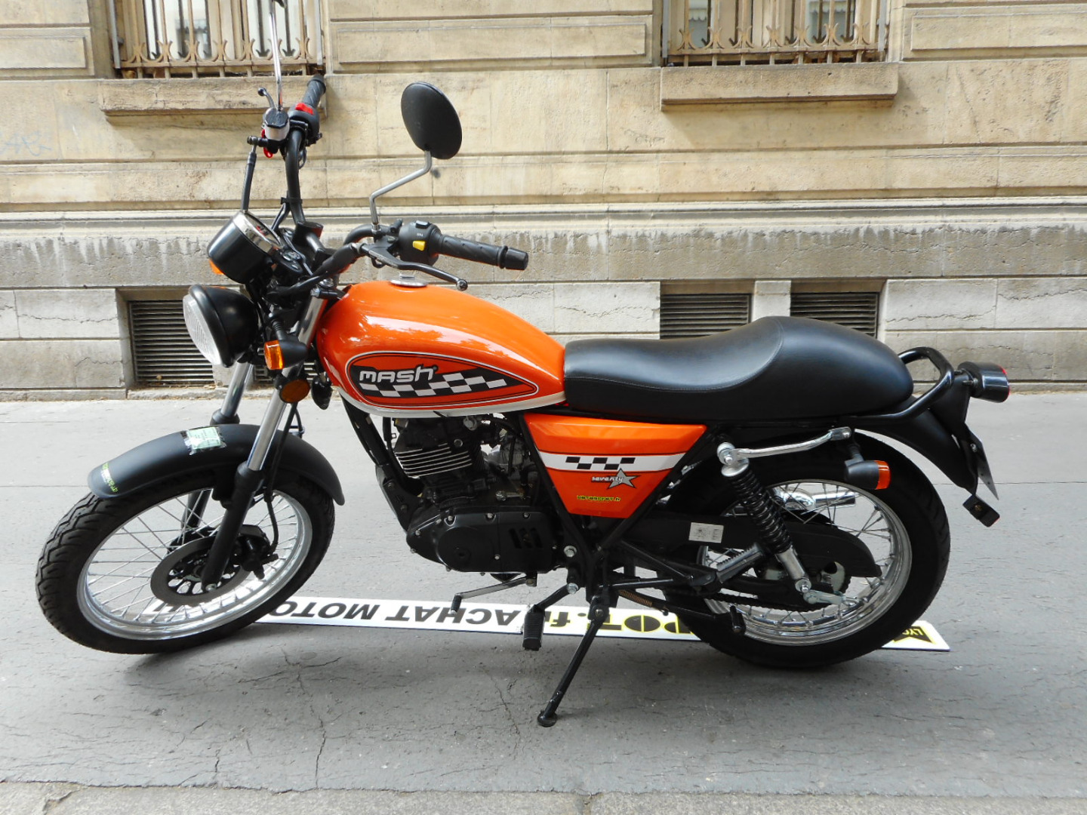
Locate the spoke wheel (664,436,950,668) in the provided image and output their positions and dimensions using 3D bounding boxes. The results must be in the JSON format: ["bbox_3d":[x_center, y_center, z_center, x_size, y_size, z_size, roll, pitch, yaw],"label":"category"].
[{"bbox_3d":[0.541,0.317,1.661,0.594,0.594,0.098,0,27,5],"label":"spoke wheel"}]

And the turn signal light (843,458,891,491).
[{"bbox_3d":[0.540,0.109,1.322,0.074,0.054,0.054,0,27,5],"label":"turn signal light"}]

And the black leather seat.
[{"bbox_3d":[0.367,-0.094,1.463,0.650,0.165,0.250,0,27,5],"label":"black leather seat"}]

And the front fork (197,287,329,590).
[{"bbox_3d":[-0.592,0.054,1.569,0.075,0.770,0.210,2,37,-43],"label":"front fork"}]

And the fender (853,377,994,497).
[{"bbox_3d":[0.708,0.053,1.510,0.310,0.245,0.150,0,27,5],"label":"fender"}]

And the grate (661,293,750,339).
[{"bbox_3d":[1.015,-0.442,4.950,0.570,0.550,0.040,0,10,3],"label":"grate"}]

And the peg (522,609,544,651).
[{"bbox_3d":[-0.016,0.421,1.498,0.037,0.036,0.092,0,27,6],"label":"peg"}]

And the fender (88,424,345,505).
[{"bbox_3d":[-0.617,0.126,1.653,0.554,0.160,0.112,13,29,-48],"label":"fender"}]

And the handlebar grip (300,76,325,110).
[{"bbox_3d":[-0.473,-0.643,1.615,0.038,0.038,0.138,-1,49,0],"label":"handlebar grip"}]

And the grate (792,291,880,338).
[{"bbox_3d":[1.988,-0.496,5.428,0.660,0.620,0.050,0,10,2],"label":"grate"}]

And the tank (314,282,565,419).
[{"bbox_3d":[-0.179,-0.130,1.492,0.455,0.230,0.280,0,27,5],"label":"tank"}]

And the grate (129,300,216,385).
[{"bbox_3d":[-2.587,-0.461,5.569,0.660,0.620,0.050,0,10,2],"label":"grate"}]

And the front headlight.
[{"bbox_3d":[-0.571,-0.150,1.399,0.120,0.155,0.155,-22,51,-22],"label":"front headlight"}]

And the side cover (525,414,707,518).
[{"bbox_3d":[0.134,0.108,1.472,0.330,0.225,0.055,0,27,6],"label":"side cover"}]

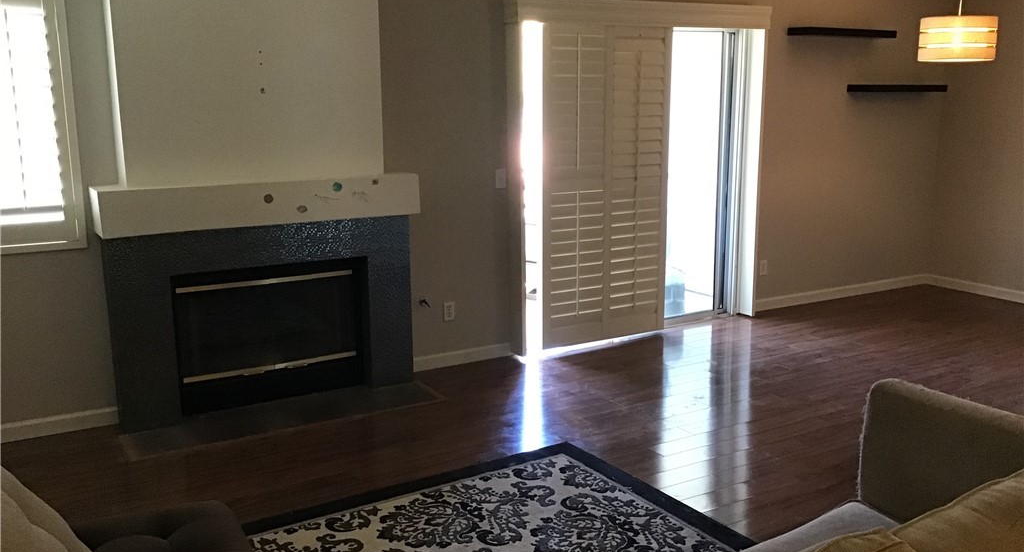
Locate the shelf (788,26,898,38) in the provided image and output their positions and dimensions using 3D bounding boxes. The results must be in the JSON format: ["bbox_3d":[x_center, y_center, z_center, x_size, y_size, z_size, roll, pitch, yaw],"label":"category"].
[{"bbox_3d":[2.393,-1.748,6.611,0.915,0.049,0.203,-7,13,-30],"label":"shelf"}]

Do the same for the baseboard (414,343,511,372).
[{"bbox_3d":[-0.321,0.493,5.503,0.744,0.084,0.014,-7,13,-30],"label":"baseboard"}]

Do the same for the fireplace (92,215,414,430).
[{"bbox_3d":[-1.258,0.194,4.783,1.526,0.963,0.168,-7,13,-30],"label":"fireplace"}]

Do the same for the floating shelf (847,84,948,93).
[{"bbox_3d":[2.960,-1.432,7.017,0.907,0.050,0.203,-7,13,-30],"label":"floating shelf"}]

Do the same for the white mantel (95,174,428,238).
[{"bbox_3d":[-1.240,-0.376,4.635,1.585,0.213,0.250,-7,13,-30],"label":"white mantel"}]

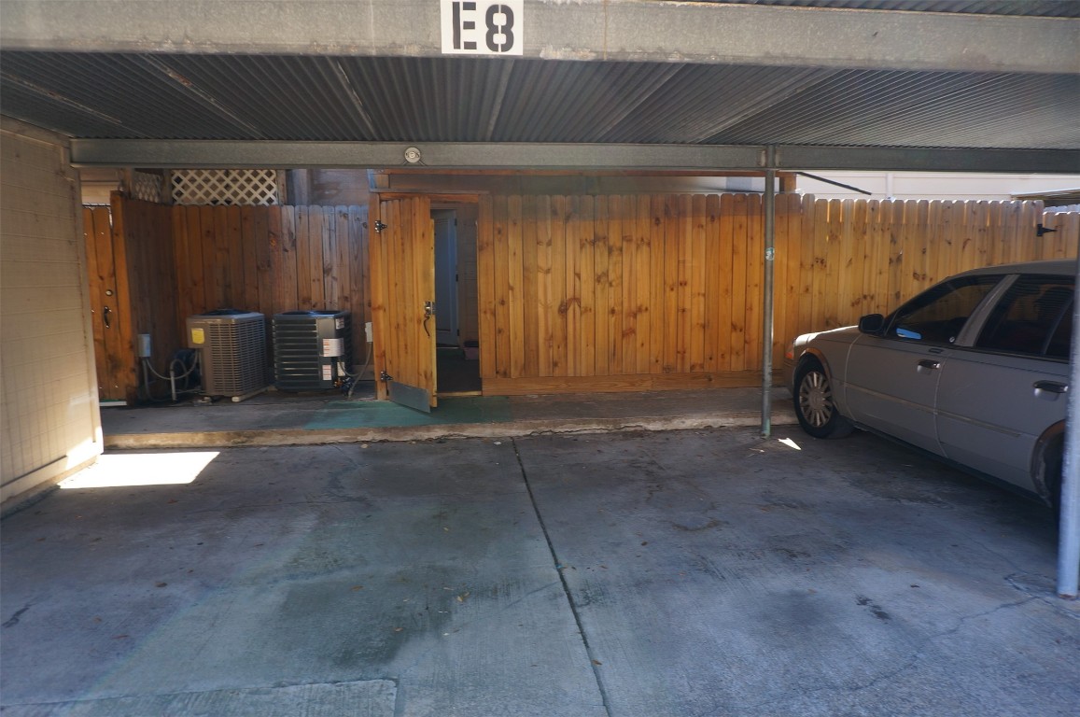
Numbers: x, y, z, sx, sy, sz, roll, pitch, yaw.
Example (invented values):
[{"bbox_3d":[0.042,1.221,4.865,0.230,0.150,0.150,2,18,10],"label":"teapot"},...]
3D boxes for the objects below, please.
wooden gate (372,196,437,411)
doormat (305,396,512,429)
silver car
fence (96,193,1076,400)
[{"bbox_3d":[-1.300,-0.529,6.852,0.080,1.977,0.955,-6,9,-39],"label":"wooden gate"},{"bbox_3d":[-1.154,0.484,6.648,1.762,0.015,1.318,-1,7,-6],"label":"doormat"},{"bbox_3d":[3.283,0.095,4.218,1.980,1.440,5.380,-1,7,-3],"label":"silver car"},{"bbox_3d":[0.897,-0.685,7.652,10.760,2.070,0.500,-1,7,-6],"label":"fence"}]

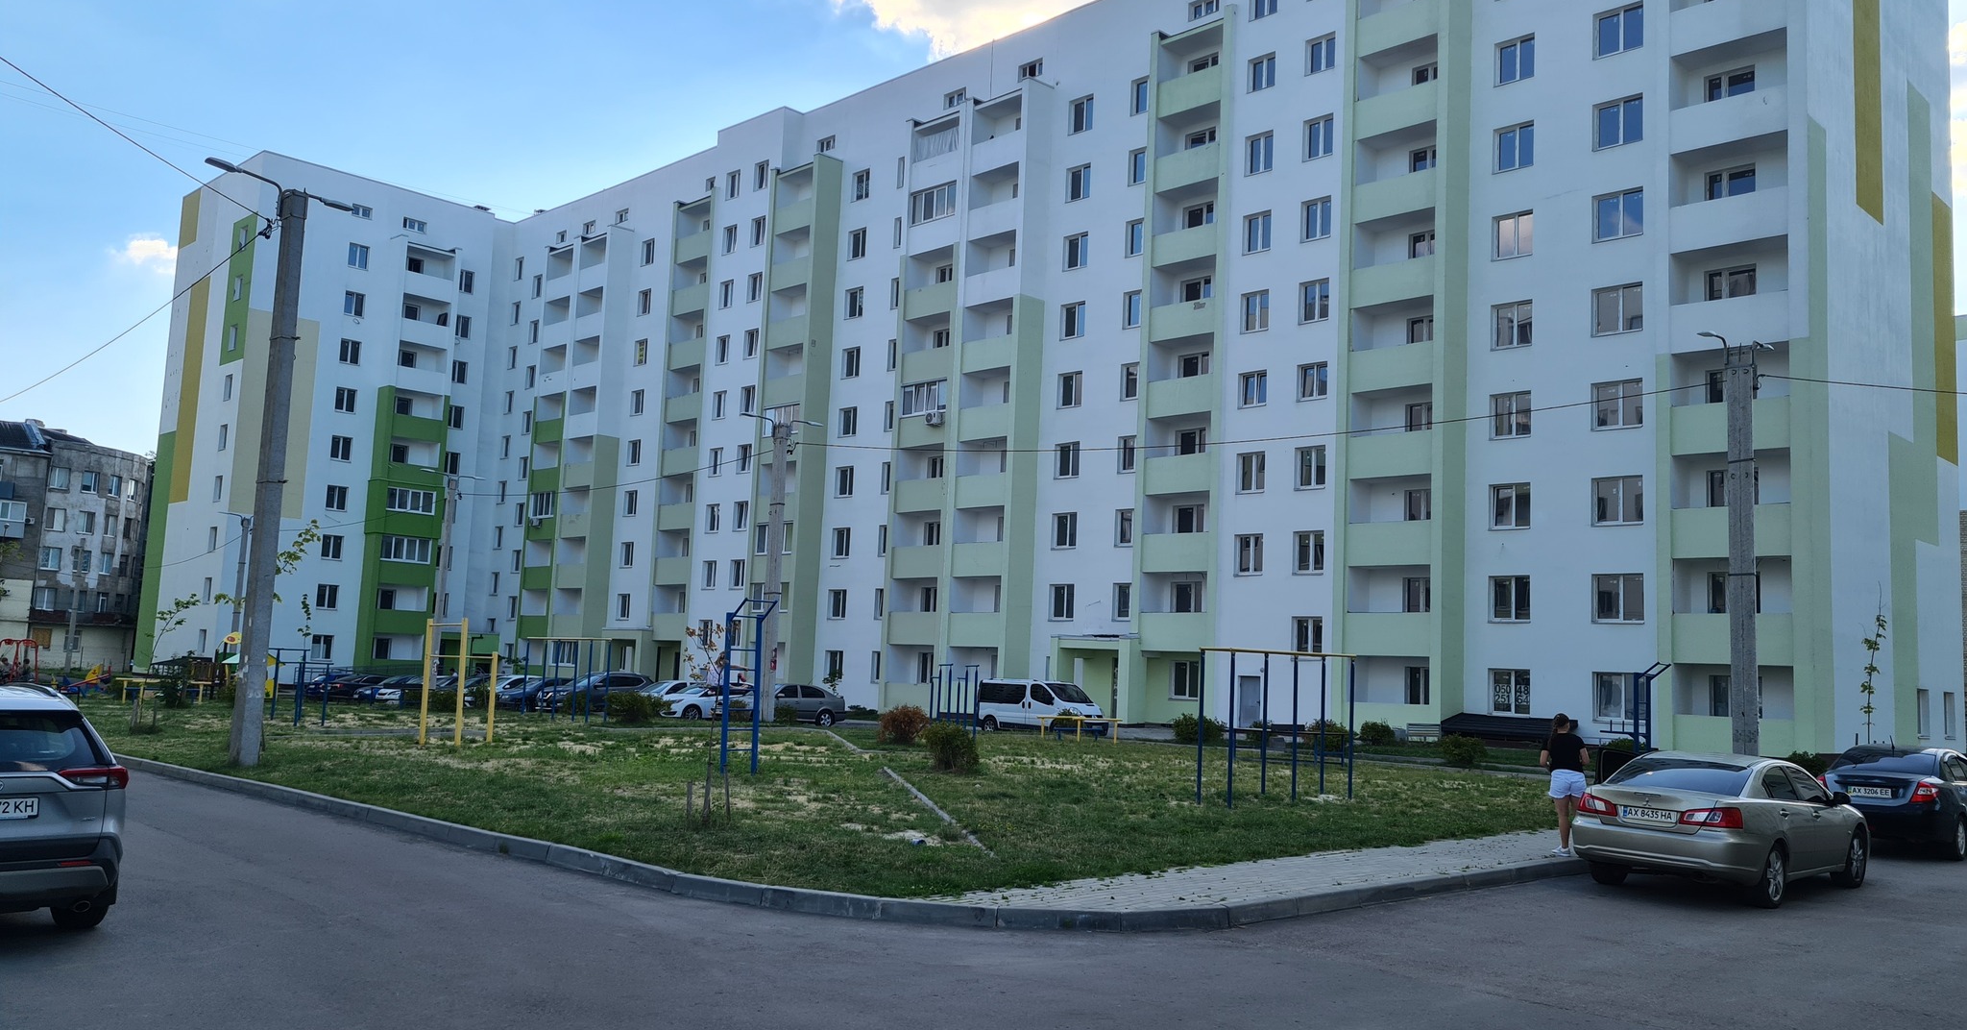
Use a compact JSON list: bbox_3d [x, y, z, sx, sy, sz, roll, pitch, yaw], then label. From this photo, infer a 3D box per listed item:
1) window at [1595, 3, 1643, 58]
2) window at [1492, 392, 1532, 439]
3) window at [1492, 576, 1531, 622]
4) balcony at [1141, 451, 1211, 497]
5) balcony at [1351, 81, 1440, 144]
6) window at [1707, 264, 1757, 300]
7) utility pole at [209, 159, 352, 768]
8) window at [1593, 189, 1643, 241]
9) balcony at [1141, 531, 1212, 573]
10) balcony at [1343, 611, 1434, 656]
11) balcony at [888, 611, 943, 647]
[{"bbox_3d":[19.341,-14.679,44.921,0.170,1.401,1.482,8,-8,-43],"label":"window"},{"bbox_3d":[17.062,-3.183,47.691,0.150,1.431,1.363,8,-8,-44],"label":"window"},{"bbox_3d":[16.271,2.642,45.522,0.170,1.401,1.310,8,-8,-43],"label":"window"},{"bbox_3d":[7.579,-1.387,54.740,1.200,1.382,3.037,8,-8,-43],"label":"balcony"},{"bbox_3d":[14.019,-13.149,48.890,1.374,1.342,2.958,8,-7,-43],"label":"balcony"},{"bbox_3d":[21.077,-6.230,41.594,0.183,1.425,1.364,8,-7,-43],"label":"window"},{"bbox_3d":[-11.229,-0.755,23.162,0.500,9.200,2.532,-1,-7,31],"label":"utility pole"},{"bbox_3d":[19.084,-8.957,44.311,0.170,1.401,1.482,8,-8,-43],"label":"window"},{"bbox_3d":[7.604,1.504,55.598,1.200,1.424,3.178,8,-8,-44],"label":"balcony"},{"bbox_3d":[13.271,3.878,47.323,1.200,1.382,2.964,8,-8,-43],"label":"balcony"},{"bbox_3d":[-2.712,5.064,65.628,1.200,1.478,3.148,8,-8,-44],"label":"balcony"}]

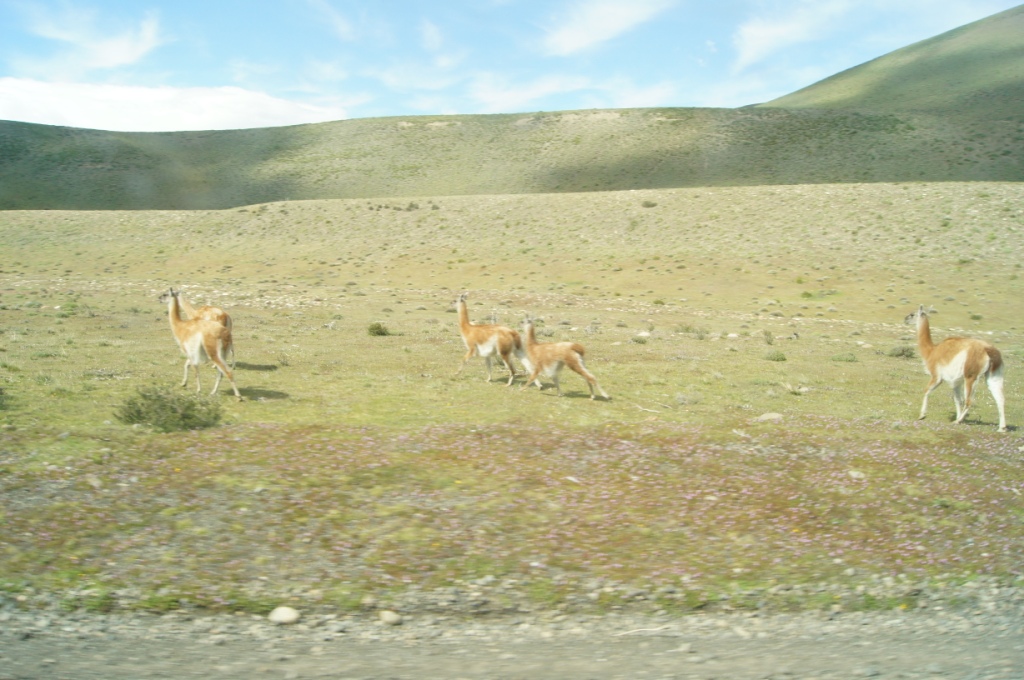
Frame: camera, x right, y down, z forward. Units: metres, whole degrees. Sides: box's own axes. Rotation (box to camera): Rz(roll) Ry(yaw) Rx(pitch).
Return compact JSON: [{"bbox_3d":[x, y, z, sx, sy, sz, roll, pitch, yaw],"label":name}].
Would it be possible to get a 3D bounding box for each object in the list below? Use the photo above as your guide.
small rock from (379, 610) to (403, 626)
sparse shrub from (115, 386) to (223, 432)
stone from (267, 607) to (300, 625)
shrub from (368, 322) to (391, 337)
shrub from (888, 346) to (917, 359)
[{"bbox_3d":[-0.729,1.670,4.600,0.137,0.085,0.115,0,4,0],"label":"small rock"},{"bbox_3d":[-4.658,0.915,10.400,1.450,0.560,1.150,0,4,0],"label":"sparse shrub"},{"bbox_3d":[-1.370,1.652,4.600,0.197,0.100,0.155,0,4,0],"label":"stone"},{"bbox_3d":[-3.858,-0.308,22.500,0.670,0.390,0.600,0,4,0],"label":"shrub"},{"bbox_3d":[9.062,0.290,17.800,0.640,0.280,0.520,0,4,0],"label":"shrub"}]

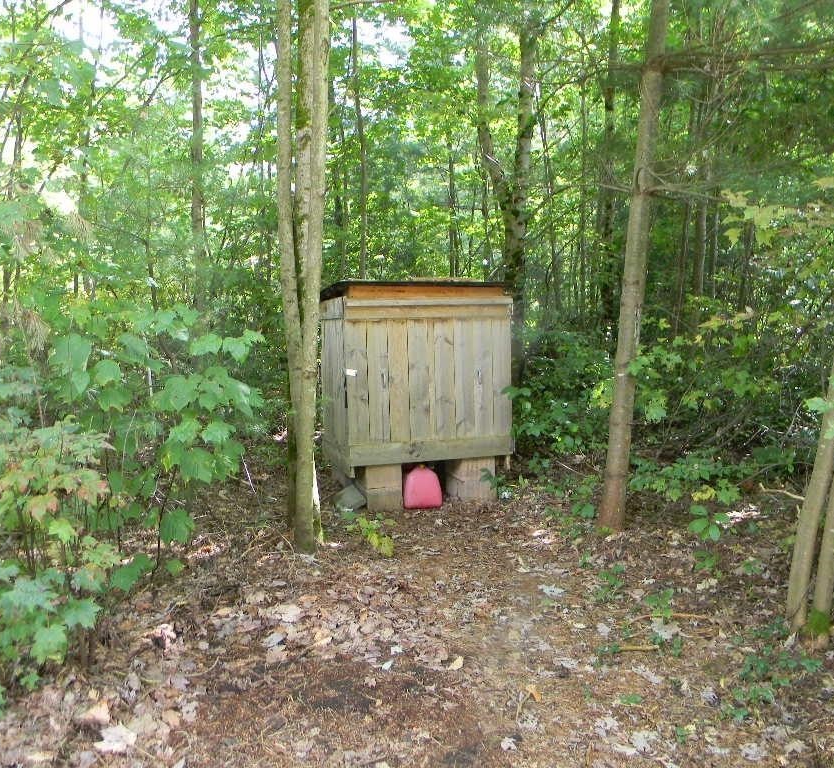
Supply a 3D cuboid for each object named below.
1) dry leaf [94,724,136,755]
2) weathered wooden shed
[{"bbox_3d":[-1.009,1.188,2.764,0.142,0.050,0.130,-3,5,-20],"label":"dry leaf"},{"bbox_3d":[-0.014,0.029,6.599,1.296,1.629,1.086,-3,5,-16],"label":"weathered wooden shed"}]

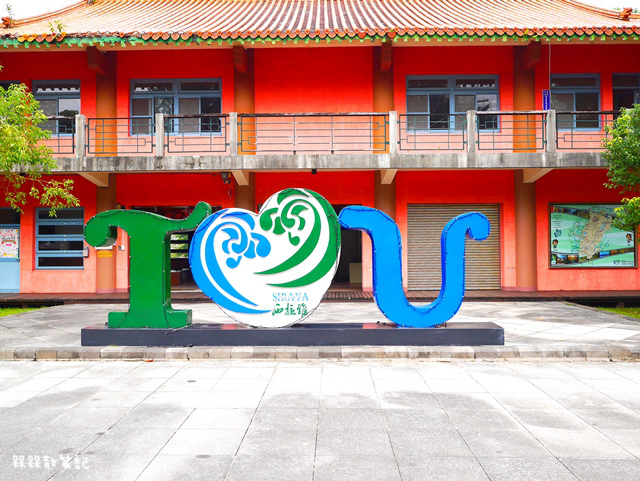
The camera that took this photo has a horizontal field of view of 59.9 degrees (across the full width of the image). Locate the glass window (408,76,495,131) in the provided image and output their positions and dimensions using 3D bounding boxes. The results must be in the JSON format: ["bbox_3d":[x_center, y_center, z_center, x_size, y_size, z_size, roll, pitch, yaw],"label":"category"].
[{"bbox_3d":[3.765,-3.874,15.803,2.614,1.595,0.120,0,0,1],"label":"glass window"}]

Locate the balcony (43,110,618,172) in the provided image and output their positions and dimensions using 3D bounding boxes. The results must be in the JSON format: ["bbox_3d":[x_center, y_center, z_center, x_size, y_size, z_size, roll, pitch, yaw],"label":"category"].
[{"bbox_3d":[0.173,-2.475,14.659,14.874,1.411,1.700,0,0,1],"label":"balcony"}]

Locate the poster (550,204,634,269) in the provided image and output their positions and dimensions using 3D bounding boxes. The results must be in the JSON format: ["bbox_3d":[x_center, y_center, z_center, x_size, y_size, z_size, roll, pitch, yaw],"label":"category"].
[{"bbox_3d":[7.647,-0.122,15.571,2.419,1.810,0.080,0,0,1],"label":"poster"}]

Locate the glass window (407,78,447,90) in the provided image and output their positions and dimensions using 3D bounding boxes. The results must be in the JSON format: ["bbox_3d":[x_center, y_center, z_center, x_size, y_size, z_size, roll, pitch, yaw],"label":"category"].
[{"bbox_3d":[3.074,-4.444,15.824,1.176,0.299,0.070,0,0,1],"label":"glass window"}]

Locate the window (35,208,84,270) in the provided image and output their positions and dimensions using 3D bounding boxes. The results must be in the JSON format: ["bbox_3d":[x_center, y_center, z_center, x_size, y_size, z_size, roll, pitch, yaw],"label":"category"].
[{"bbox_3d":[-7.463,-0.039,16.013,1.381,1.802,0.120,0,0,1],"label":"window"}]

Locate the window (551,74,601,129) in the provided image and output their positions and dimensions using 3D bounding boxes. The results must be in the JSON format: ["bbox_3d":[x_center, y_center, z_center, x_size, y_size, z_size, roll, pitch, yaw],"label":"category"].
[{"bbox_3d":[7.215,-3.892,15.734,1.399,1.602,0.120,0,0,1],"label":"window"}]

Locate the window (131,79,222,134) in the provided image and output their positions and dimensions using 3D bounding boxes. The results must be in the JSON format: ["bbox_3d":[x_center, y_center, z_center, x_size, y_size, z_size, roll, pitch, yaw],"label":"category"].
[{"bbox_3d":[-4.114,-3.808,15.960,2.644,1.631,0.120,0,0,1],"label":"window"}]

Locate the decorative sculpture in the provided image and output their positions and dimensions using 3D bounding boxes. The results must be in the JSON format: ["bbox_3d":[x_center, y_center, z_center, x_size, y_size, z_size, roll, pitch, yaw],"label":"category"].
[{"bbox_3d":[-0.496,0.263,8.311,5.969,2.055,0.300,0,0,1],"label":"decorative sculpture"}]

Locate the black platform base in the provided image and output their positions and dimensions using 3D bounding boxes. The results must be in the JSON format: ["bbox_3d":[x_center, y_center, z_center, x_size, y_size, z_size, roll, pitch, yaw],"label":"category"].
[{"bbox_3d":[-0.412,1.413,8.395,6.156,0.246,0.640,0,0,1],"label":"black platform base"}]

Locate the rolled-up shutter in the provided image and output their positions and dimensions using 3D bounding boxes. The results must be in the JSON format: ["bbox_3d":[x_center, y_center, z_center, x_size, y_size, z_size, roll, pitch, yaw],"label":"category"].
[{"bbox_3d":[3.808,0.193,15.796,2.643,2.451,0.100,0,0,1],"label":"rolled-up shutter"}]

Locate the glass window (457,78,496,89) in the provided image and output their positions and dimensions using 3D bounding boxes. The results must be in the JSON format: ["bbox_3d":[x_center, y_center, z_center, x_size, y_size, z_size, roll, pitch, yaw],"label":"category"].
[{"bbox_3d":[4.438,-4.454,15.797,1.158,0.276,0.070,0,0,1],"label":"glass window"}]

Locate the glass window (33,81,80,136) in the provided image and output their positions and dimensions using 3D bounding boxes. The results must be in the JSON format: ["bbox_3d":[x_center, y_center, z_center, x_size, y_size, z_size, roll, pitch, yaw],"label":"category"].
[{"bbox_3d":[-7.574,-3.802,16.030,1.406,1.621,0.120,0,0,1],"label":"glass window"}]

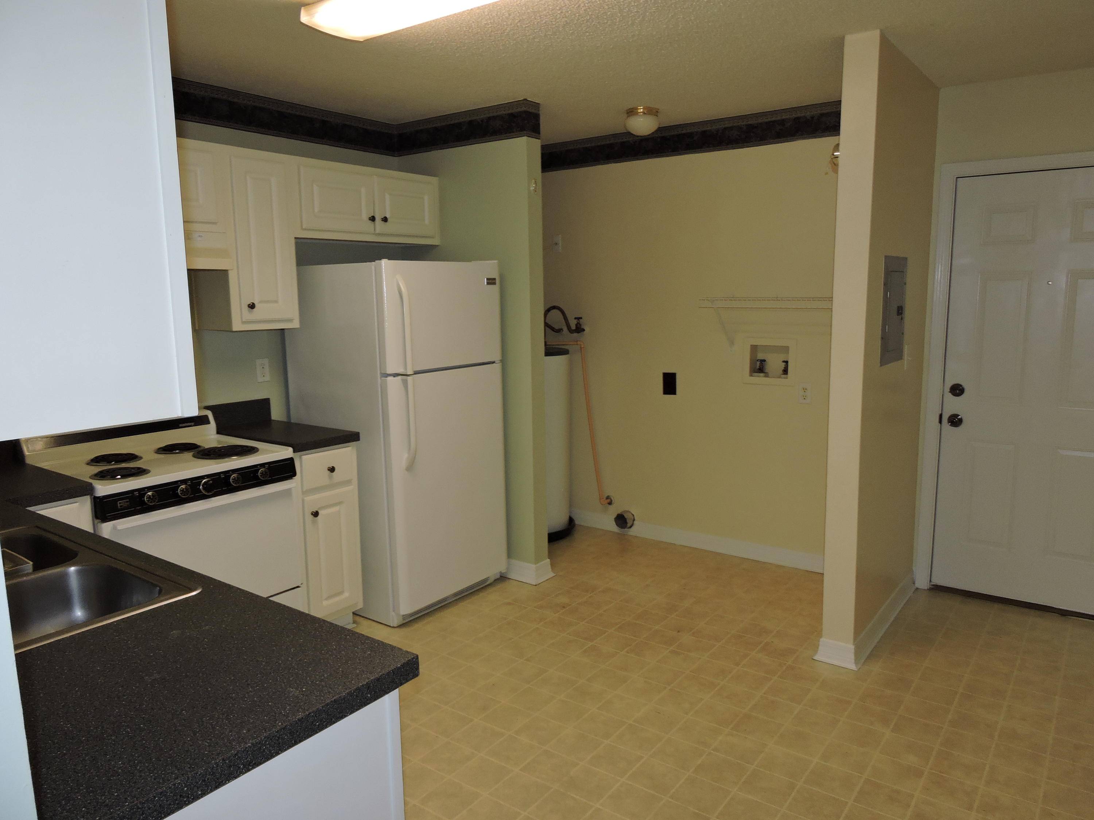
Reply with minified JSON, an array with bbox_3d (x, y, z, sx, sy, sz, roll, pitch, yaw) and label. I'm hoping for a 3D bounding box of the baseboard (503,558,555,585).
[{"bbox_3d":[-0.110,0.862,4.140,0.278,0.105,0.155,5,11,37],"label":"baseboard"}]

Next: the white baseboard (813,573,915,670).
[{"bbox_3d":[1.496,0.928,3.509,0.184,0.100,1.040,5,11,37],"label":"white baseboard"}]

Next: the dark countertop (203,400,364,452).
[{"bbox_3d":[-1.226,0.073,3.542,0.655,0.140,0.345,5,11,37],"label":"dark countertop"}]

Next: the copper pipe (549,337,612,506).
[{"bbox_3d":[0.185,0.085,4.785,0.320,1.055,0.290,5,11,37],"label":"copper pipe"}]

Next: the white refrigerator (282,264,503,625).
[{"bbox_3d":[-0.742,0.116,3.870,0.760,1.685,0.755,5,11,37],"label":"white refrigerator"}]

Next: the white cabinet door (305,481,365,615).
[{"bbox_3d":[-0.974,0.634,3.425,0.022,0.585,0.262,5,11,37],"label":"white cabinet door"}]

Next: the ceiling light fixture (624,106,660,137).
[{"bbox_3d":[0.490,-1.469,3.890,0.180,0.130,0.180,-1,9,0],"label":"ceiling light fixture"}]

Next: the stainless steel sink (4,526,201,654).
[{"bbox_3d":[-1.237,0.477,1.673,0.845,0.183,0.565,5,11,37],"label":"stainless steel sink"}]

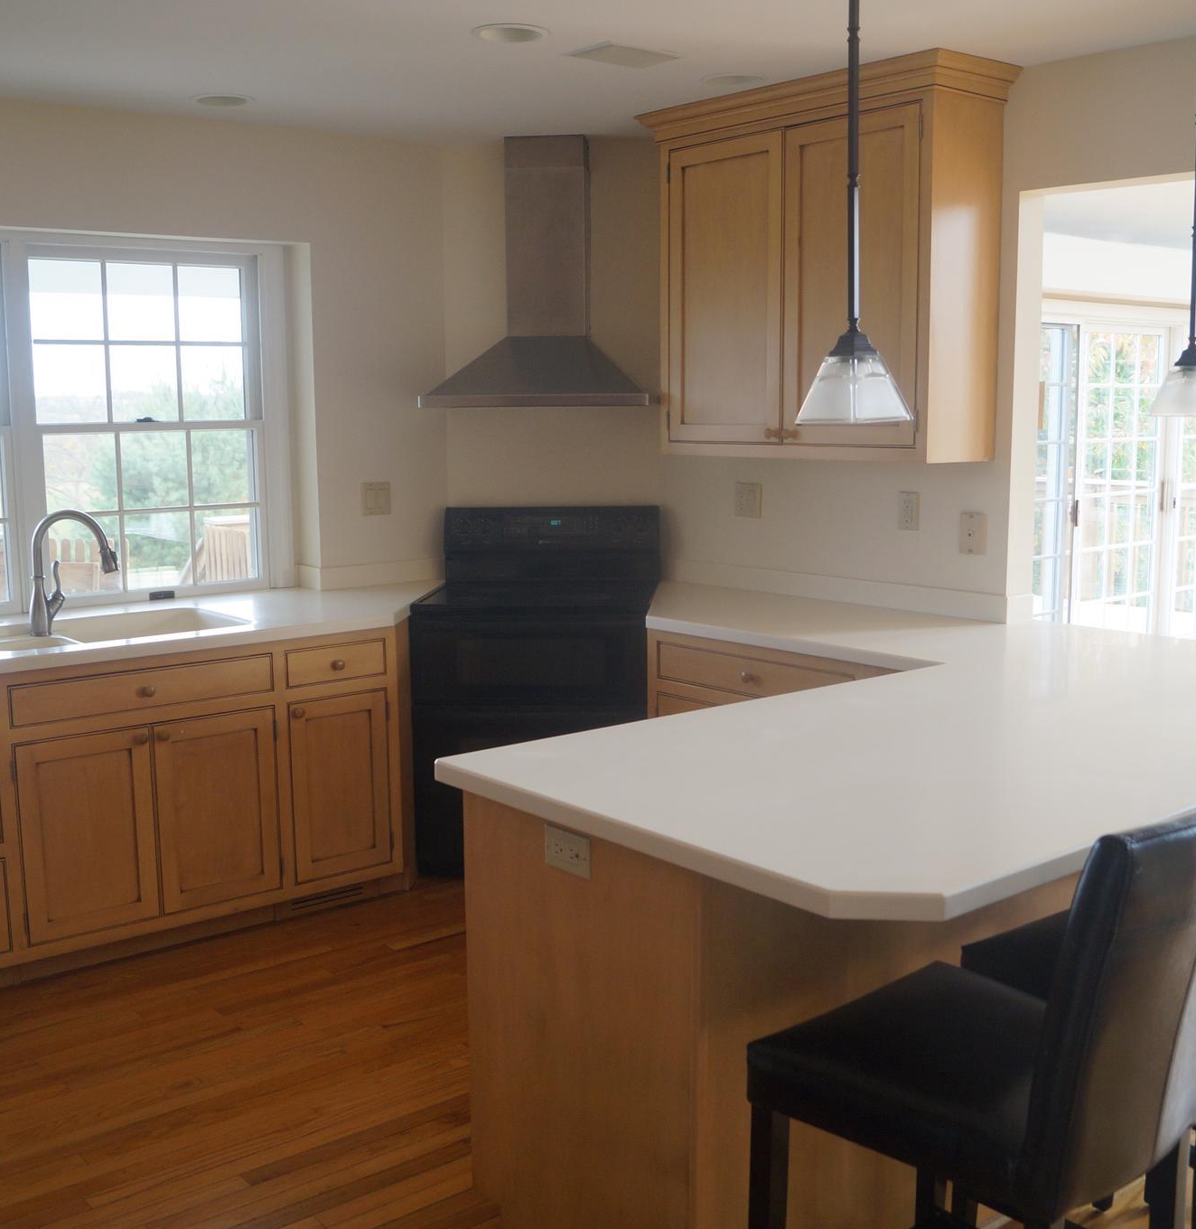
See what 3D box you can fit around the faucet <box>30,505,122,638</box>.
[{"bbox_3d":[-1.461,-0.123,3.862,0.235,0.353,0.080,-1,8,-8],"label":"faucet"}]

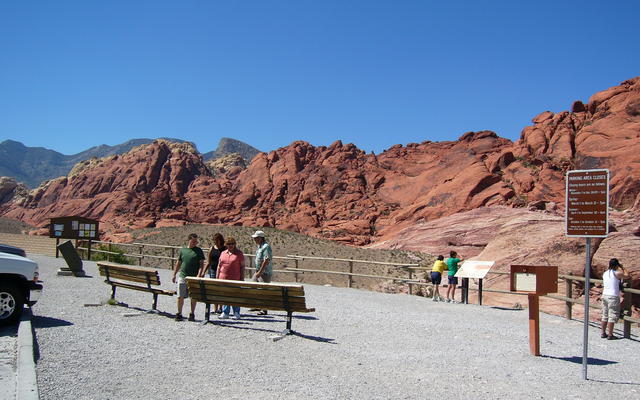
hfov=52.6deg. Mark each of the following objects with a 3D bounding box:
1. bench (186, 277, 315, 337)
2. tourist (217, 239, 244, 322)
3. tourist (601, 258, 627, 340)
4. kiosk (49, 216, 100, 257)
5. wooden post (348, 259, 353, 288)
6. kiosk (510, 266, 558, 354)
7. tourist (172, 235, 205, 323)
[{"bbox_3d":[-1.300,1.929,12.096,2.450,0.850,0.600,0,-3,26],"label":"bench"},{"bbox_3d":[-1.850,1.607,13.343,0.560,1.660,0.360,1,-3,14],"label":"tourist"},{"bbox_3d":[5.861,1.962,12.942,0.400,1.620,0.450,4,-4,-41],"label":"tourist"},{"bbox_3d":[-12.984,2.007,34.360,2.600,2.330,0.400,2,-3,-3],"label":"kiosk"},{"bbox_3d":[1.140,2.705,23.929,0.150,1.100,0.150,-1,-4,41],"label":"wooden post"},{"bbox_3d":[3.477,1.785,10.457,0.530,1.440,0.560,3,-3,-29],"label":"kiosk"},{"bbox_3d":[-2.579,1.516,12.745,0.580,1.720,0.360,2,-3,-14],"label":"tourist"}]

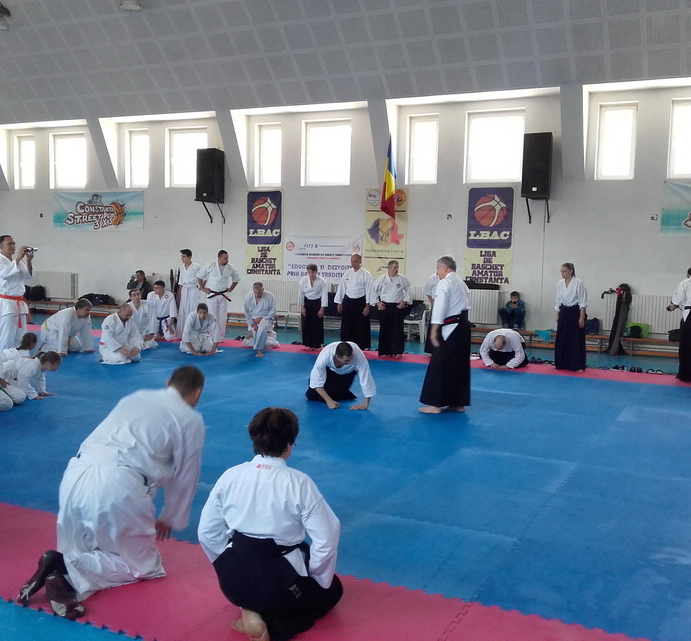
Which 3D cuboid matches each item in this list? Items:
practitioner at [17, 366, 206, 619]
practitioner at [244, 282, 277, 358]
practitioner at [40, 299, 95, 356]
[{"bbox_3d":[-1.164,0.811,3.935,0.620,1.090,0.880,5,6,37],"label":"practitioner"},{"bbox_3d":[-1.461,-0.049,13.168,0.620,1.200,0.950,1,5,0],"label":"practitioner"},{"bbox_3d":[-4.599,0.087,12.615,0.750,0.880,0.560,4,5,27],"label":"practitioner"}]

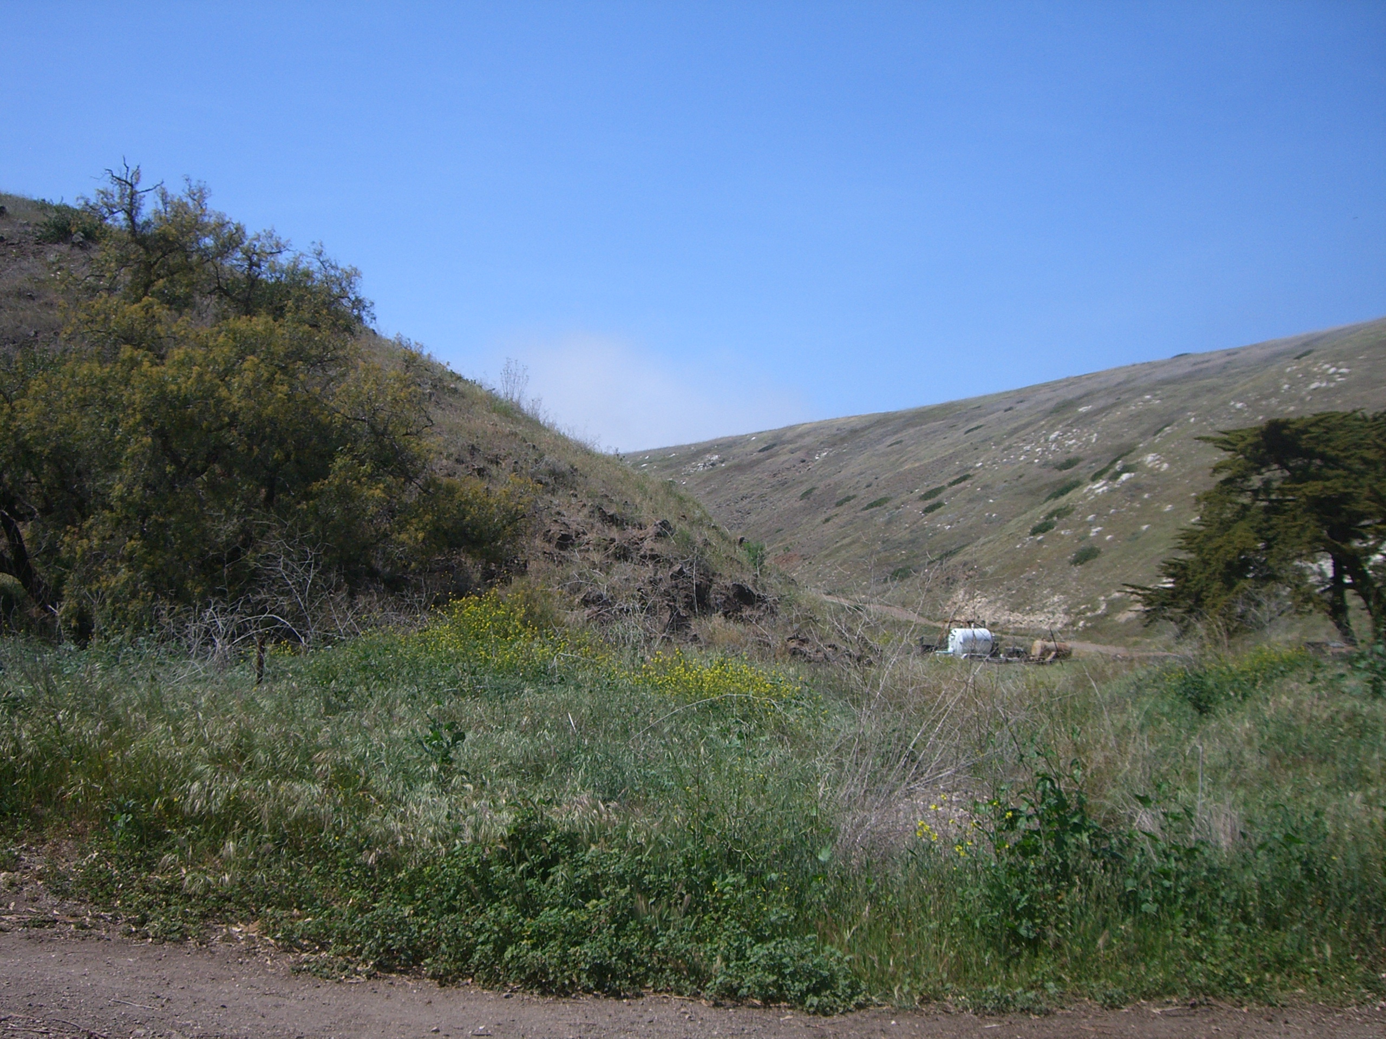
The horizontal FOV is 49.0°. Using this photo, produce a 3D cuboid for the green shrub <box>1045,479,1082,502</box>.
[{"bbox_3d":[50.043,-3.939,205.000,4.700,2.800,3.600,-1,-3,14],"label":"green shrub"}]

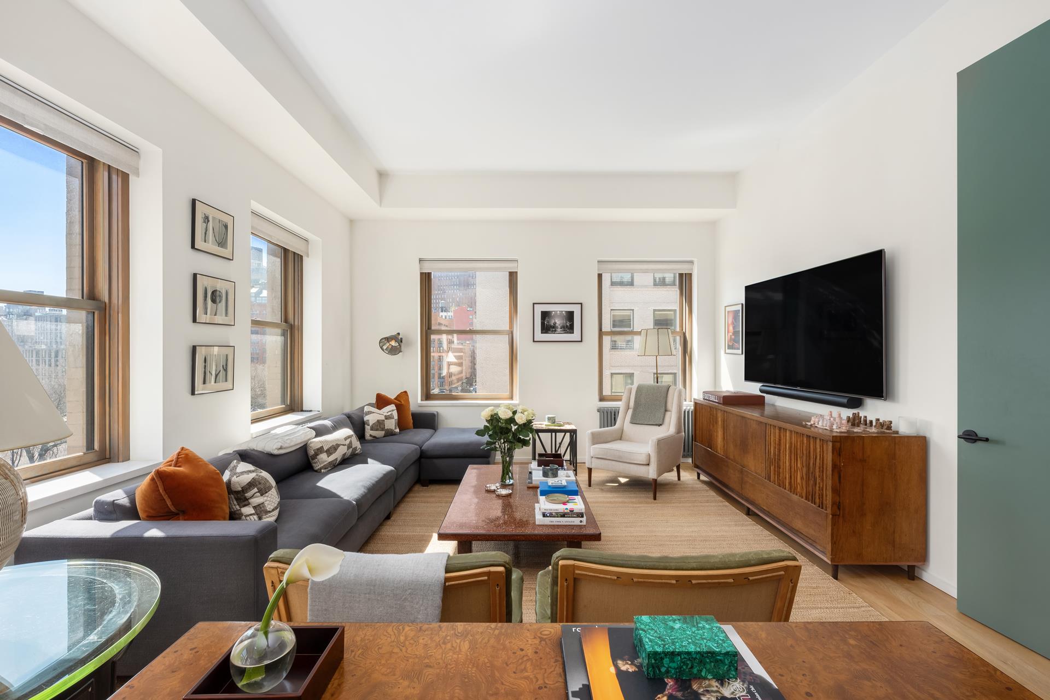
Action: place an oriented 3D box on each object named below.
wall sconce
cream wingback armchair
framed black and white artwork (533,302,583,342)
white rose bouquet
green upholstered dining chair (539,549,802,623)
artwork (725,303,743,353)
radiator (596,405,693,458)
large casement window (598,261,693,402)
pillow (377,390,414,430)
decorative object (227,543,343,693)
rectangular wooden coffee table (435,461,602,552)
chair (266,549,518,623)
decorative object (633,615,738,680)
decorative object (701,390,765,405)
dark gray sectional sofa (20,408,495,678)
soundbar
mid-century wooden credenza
[{"bbox_3d":[-1.615,-0.075,5.280,0.260,0.270,0.270,0,0,7],"label":"wall sconce"},{"bbox_3d":[1.183,0.900,4.636,0.760,1.000,0.860,0,0,36],"label":"cream wingback armchair"},{"bbox_3d":[0.416,-0.344,5.455,0.615,0.487,0.030,0,0,0],"label":"framed black and white artwork"},{"bbox_3d":[-0.140,0.692,3.245,0.430,0.580,0.410,0,0,0],"label":"white rose bouquet"},{"bbox_3d":[0.465,1.000,1.690,0.830,0.790,0.800,0,0,1],"label":"green upholstered dining chair"},{"bbox_3d":[2.370,-0.228,4.960,0.030,0.555,0.400,0,0,-1],"label":"artwork"},{"bbox_3d":[1.480,0.995,5.390,1.150,0.620,0.180,0,0,0],"label":"radiator"},{"bbox_3d":[1.540,-0.200,5.670,1.220,1.720,0.120,0,0,0],"label":"large casement window"},{"bbox_3d":[-1.530,0.697,5.120,0.430,0.450,0.170,2,-13,-7],"label":"pillow"},{"bbox_3d":[-0.445,0.498,0.820,0.205,0.265,0.135,0,0,0],"label":"decorative object"},{"bbox_3d":[-0.030,1.195,3.060,0.885,0.420,1.400,0,0,0],"label":"rectangular wooden coffee table"},{"bbox_3d":[-0.420,1.000,1.690,0.830,0.790,0.800,0,0,2],"label":"chair"},{"bbox_3d":[0.321,0.601,0.893,0.174,0.052,0.113,0,0,0],"label":"decorative object"},{"bbox_3d":[2.085,0.478,4.390,0.400,0.090,0.430,0,0,-1],"label":"decorative object"},{"bbox_3d":[-1.200,1.005,3.585,1.665,0.800,3.690,0,0,-1],"label":"dark gray sectional sofa"},{"bbox_3d":[2.386,0.392,3.750,0.116,0.087,1.142,0,0,-1],"label":"soundbar"},{"bbox_3d":[2.129,0.958,3.706,0.568,0.884,2.140,0,0,0],"label":"mid-century wooden credenza"}]

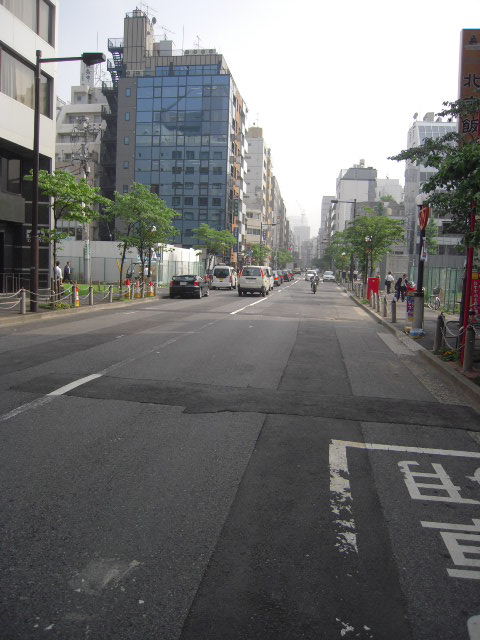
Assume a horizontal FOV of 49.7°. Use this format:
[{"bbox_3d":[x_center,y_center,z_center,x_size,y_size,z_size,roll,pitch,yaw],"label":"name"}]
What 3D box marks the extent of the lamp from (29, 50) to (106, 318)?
[{"bbox_3d":[-5.486,-4.247,16.367,2.250,8.050,0.380,3,6,9],"label":"lamp"}]

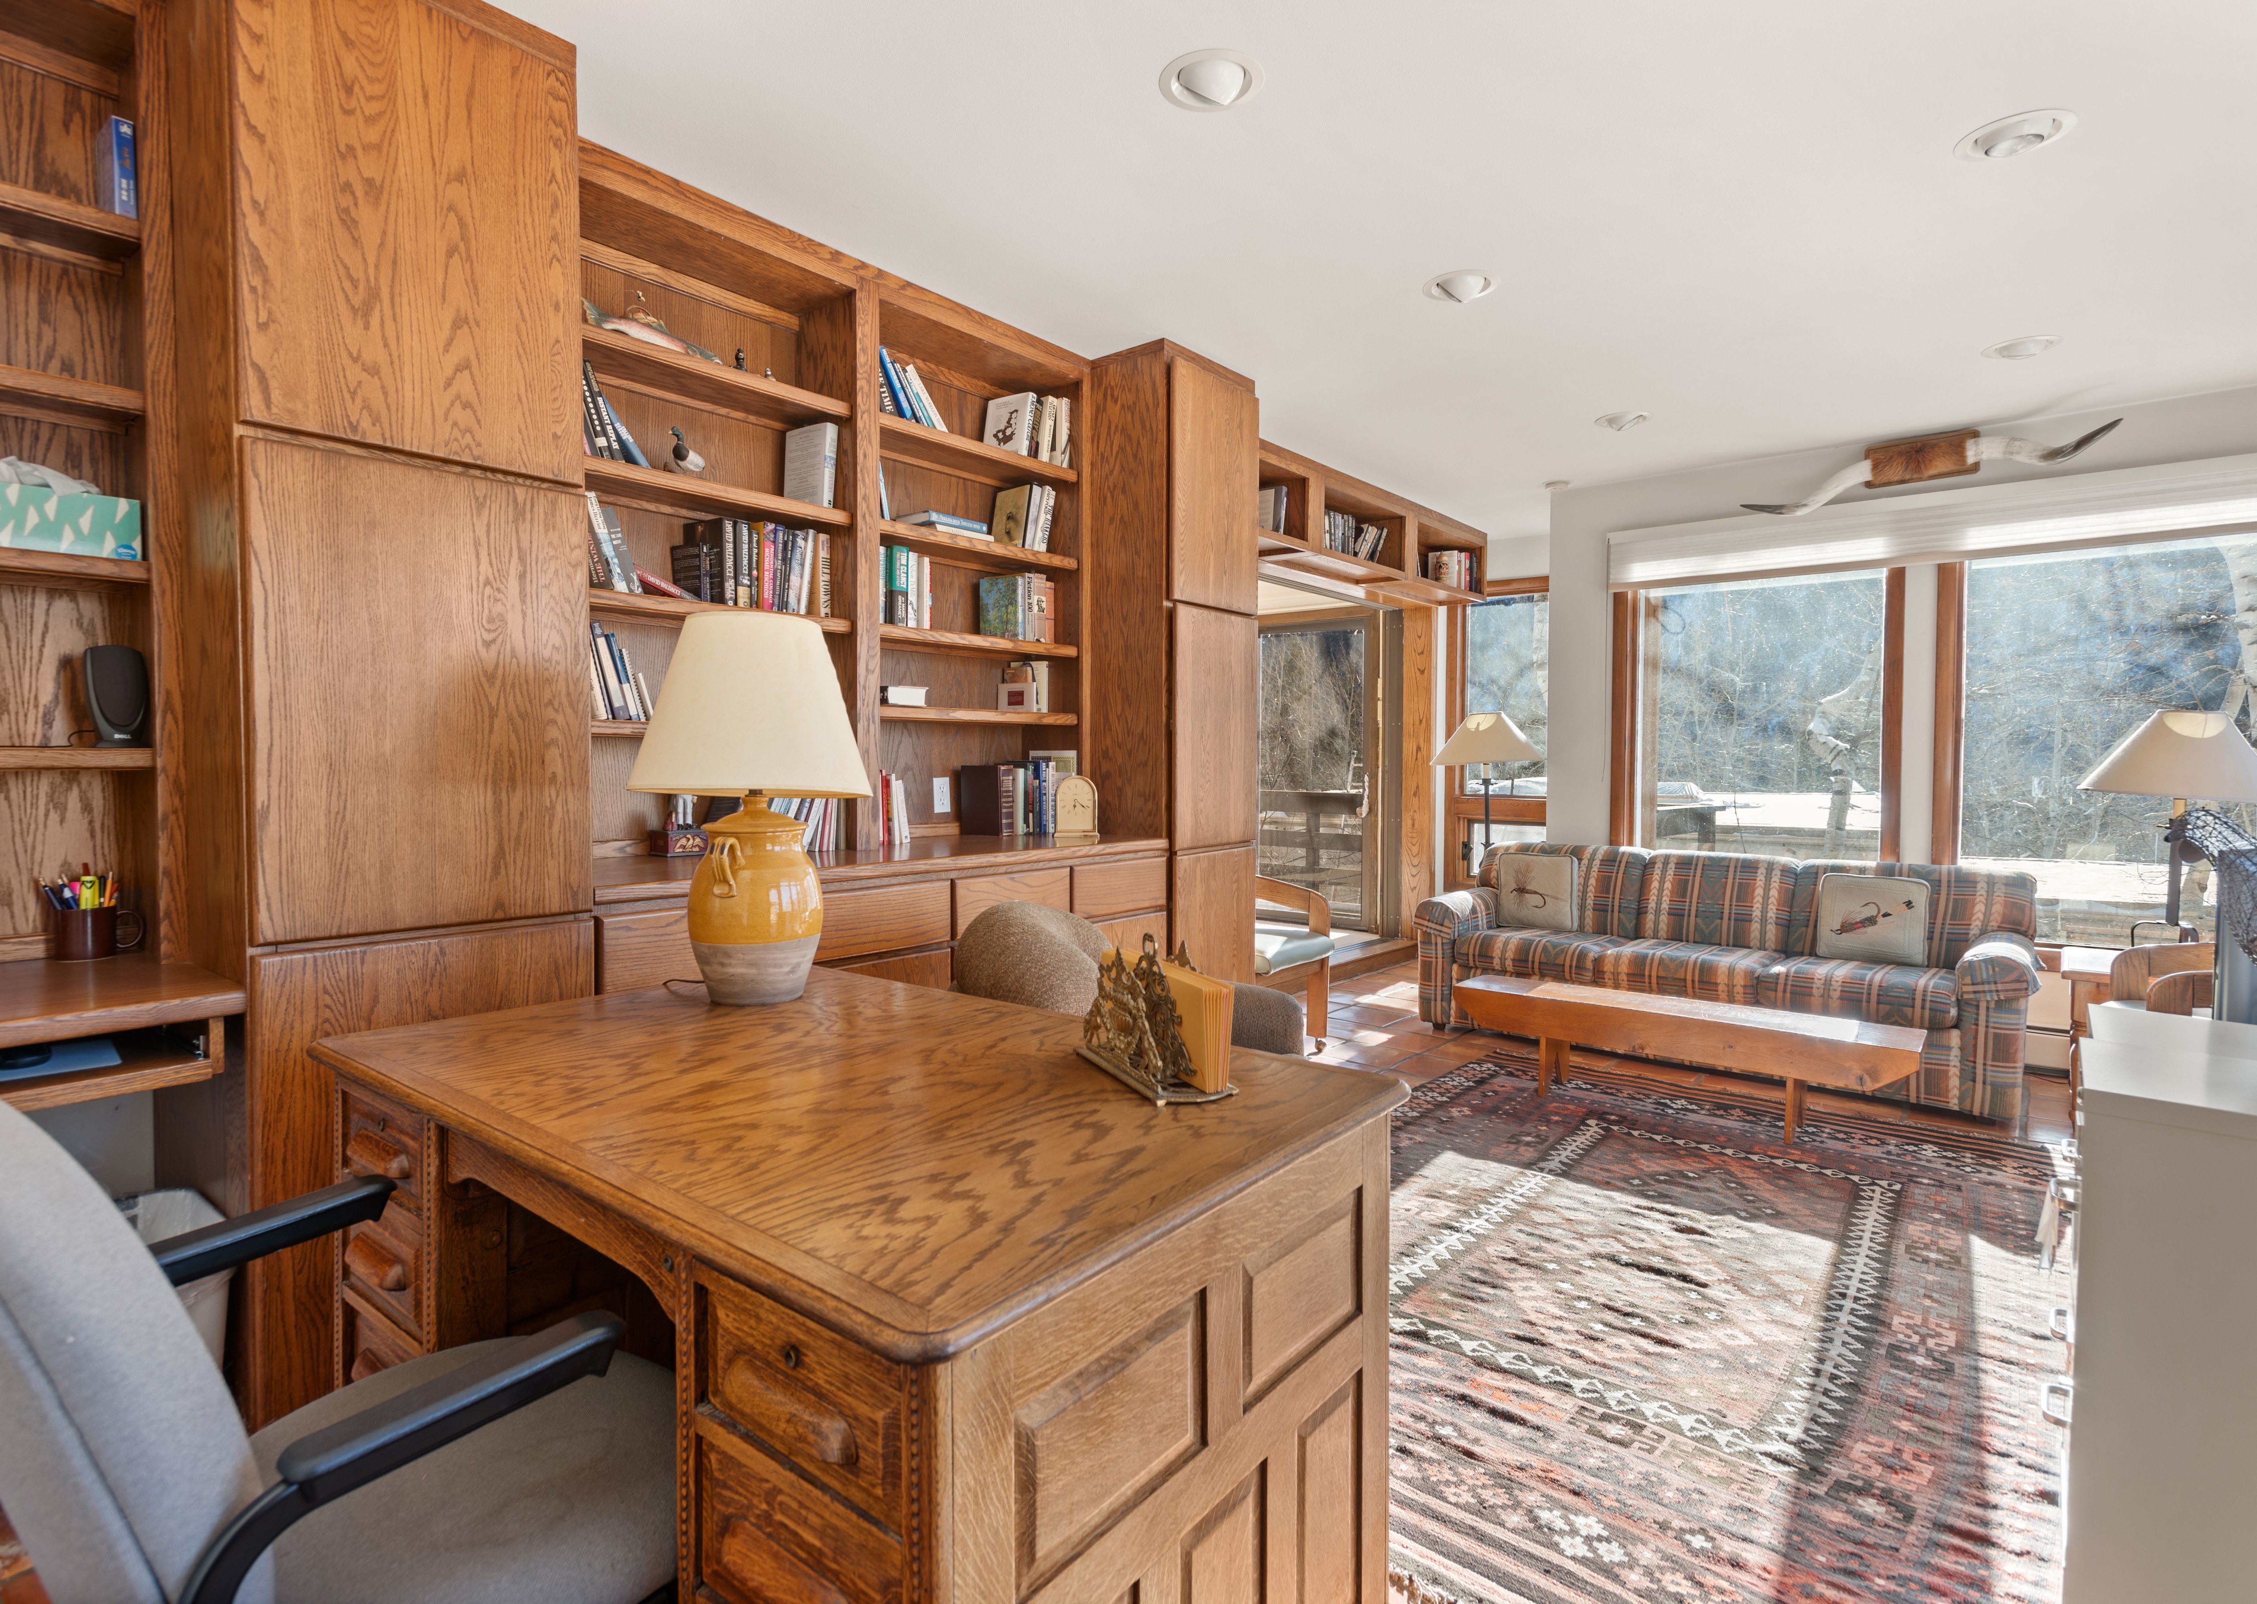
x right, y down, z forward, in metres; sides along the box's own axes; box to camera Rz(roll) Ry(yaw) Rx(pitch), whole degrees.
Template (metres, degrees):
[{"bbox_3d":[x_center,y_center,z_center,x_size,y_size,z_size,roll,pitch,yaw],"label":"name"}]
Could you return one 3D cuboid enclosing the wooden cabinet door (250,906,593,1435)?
[{"bbox_3d":[-1.175,0.622,1.953,0.029,0.790,0.527,1,2,39],"label":"wooden cabinet door"}]

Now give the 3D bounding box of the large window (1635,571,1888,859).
[{"bbox_3d":[2.749,-0.219,4.999,0.982,1.488,0.080,1,2,39],"label":"large window"}]

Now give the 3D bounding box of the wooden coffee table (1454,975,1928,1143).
[{"bbox_3d":[1.782,0.863,3.787,1.437,0.355,0.258,1,2,42],"label":"wooden coffee table"}]

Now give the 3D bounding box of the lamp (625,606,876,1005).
[{"bbox_3d":[-0.674,0.000,2.041,0.412,0.675,0.412,1,2,39],"label":"lamp"}]

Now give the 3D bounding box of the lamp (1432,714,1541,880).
[{"bbox_3d":[1.878,-0.047,5.927,0.532,0.836,0.532,1,2,39],"label":"lamp"}]

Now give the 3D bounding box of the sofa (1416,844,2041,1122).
[{"bbox_3d":[2.348,0.612,4.565,2.153,0.813,0.893,1,2,44],"label":"sofa"}]

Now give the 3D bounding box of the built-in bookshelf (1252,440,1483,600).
[{"bbox_3d":[0.987,-1.267,5.293,0.280,0.384,2.822,1,2,39],"label":"built-in bookshelf"}]

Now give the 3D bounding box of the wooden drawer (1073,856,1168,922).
[{"bbox_3d":[-0.163,0.245,3.466,0.380,0.143,0.435,2,2,38],"label":"wooden drawer"}]

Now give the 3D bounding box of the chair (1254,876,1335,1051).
[{"bbox_3d":[0.461,0.634,4.574,0.595,0.779,0.595,1,2,36],"label":"chair"}]

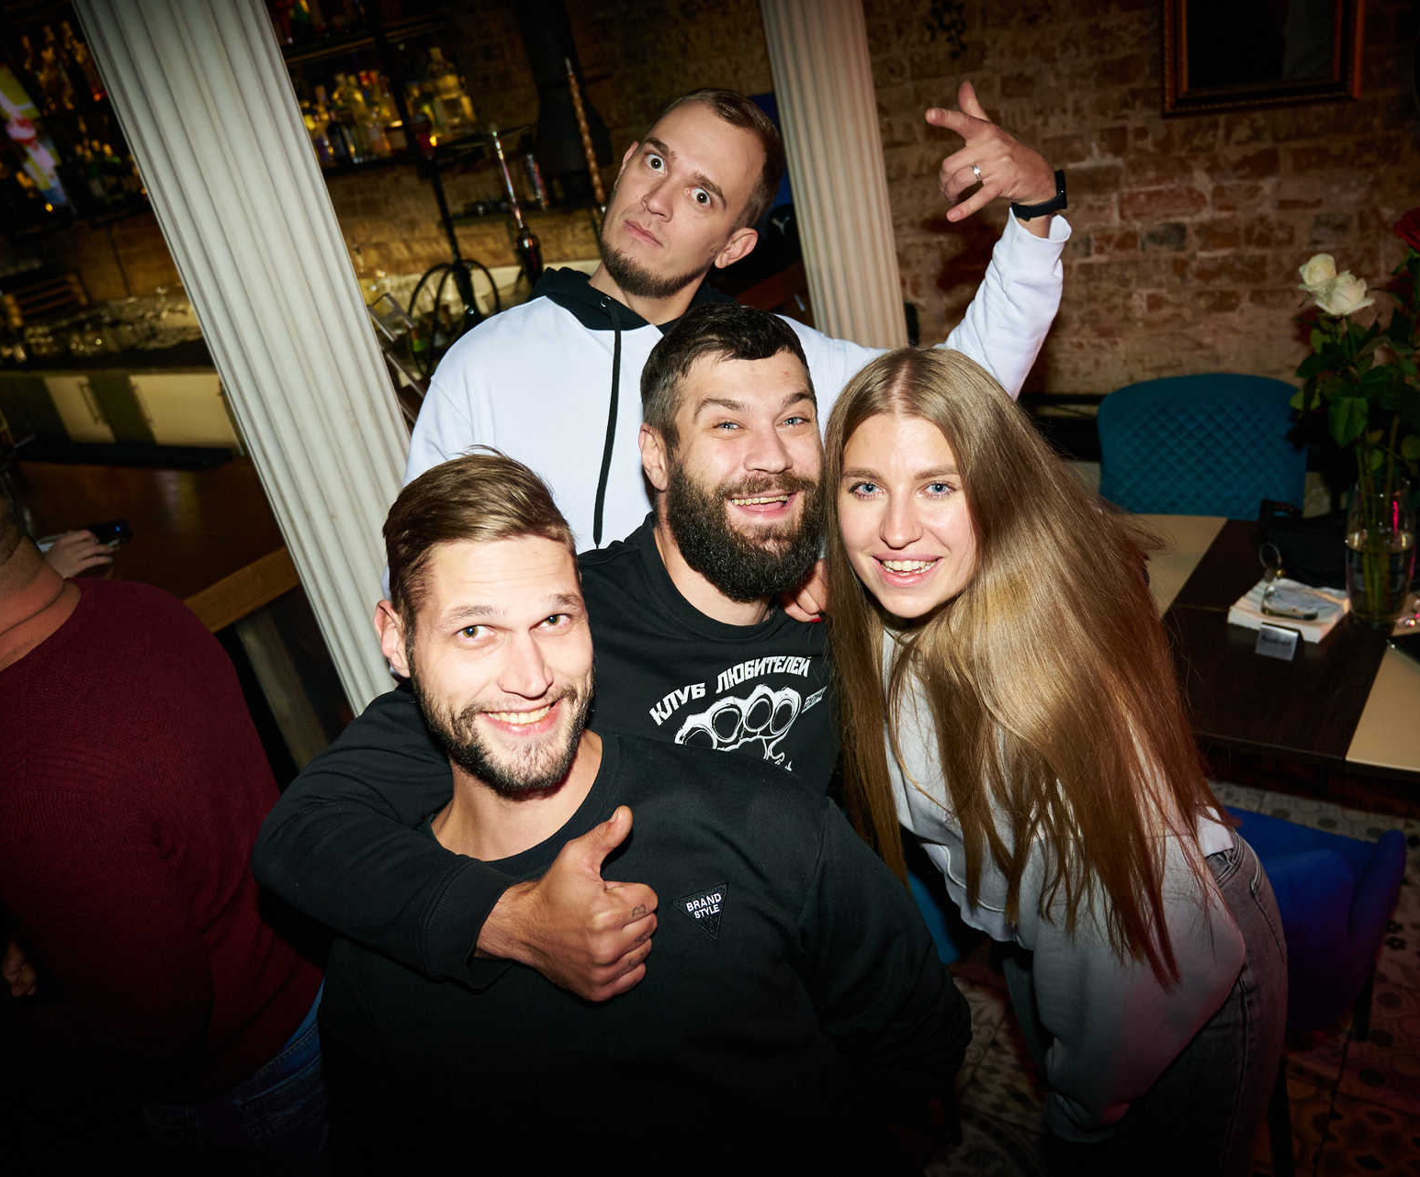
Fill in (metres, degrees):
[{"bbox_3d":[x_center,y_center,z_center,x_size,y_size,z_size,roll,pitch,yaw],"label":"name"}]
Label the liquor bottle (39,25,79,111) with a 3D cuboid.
[{"bbox_3d":[-3.028,-2.418,5.477,0.070,0.335,0.070,8,32,37],"label":"liquor bottle"}]

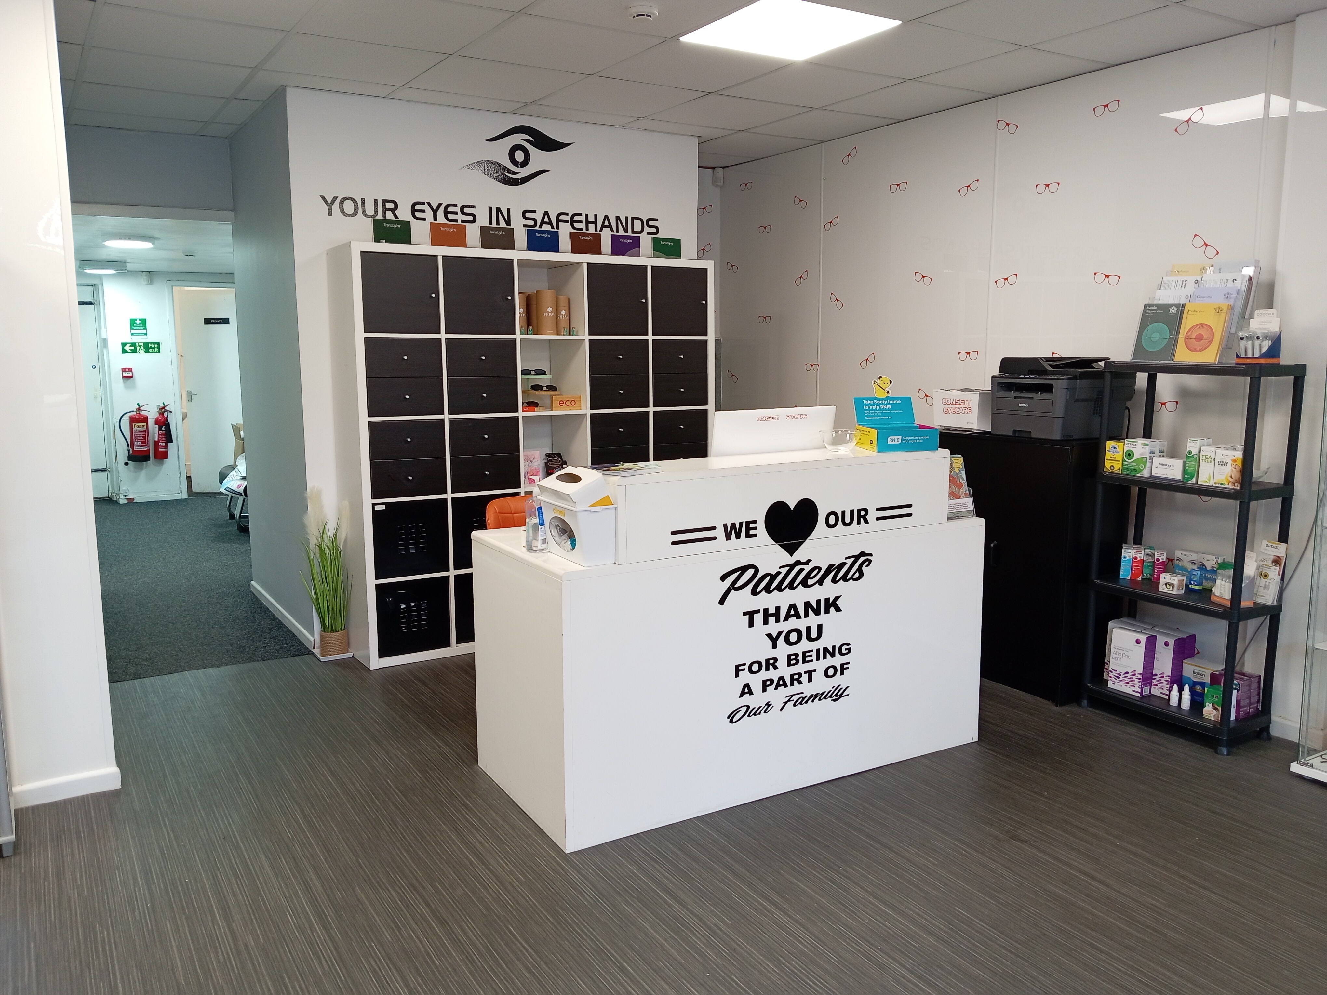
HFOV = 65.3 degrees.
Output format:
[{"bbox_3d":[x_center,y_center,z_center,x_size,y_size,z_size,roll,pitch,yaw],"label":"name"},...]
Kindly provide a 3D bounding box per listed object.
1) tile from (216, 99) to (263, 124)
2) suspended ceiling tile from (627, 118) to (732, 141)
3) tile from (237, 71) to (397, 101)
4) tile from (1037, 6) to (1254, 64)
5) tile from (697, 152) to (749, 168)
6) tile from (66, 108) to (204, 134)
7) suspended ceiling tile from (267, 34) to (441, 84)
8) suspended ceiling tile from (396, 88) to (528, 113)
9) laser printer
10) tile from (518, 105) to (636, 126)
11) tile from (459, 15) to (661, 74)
[{"bbox_3d":[-2.041,-1.846,4.942,0.135,0.020,0.592,-5,10,-32],"label":"tile"},{"bbox_3d":[-0.004,-1.938,5.498,0.595,0.020,0.595,-5,10,-31],"label":"suspended ceiling tile"},{"bbox_3d":[-1.529,-1.791,4.558,0.592,0.020,0.592,-5,10,-32],"label":"tile"},{"bbox_3d":[1.741,-1.687,3.776,0.517,0.020,0.595,-5,10,-31],"label":"tile"},{"bbox_3d":[0.227,-2.052,6.246,0.582,0.018,0.438,-6,10,-31],"label":"tile"},{"bbox_3d":[-2.614,-1.875,5.159,0.594,0.018,0.372,-6,10,-31],"label":"tile"},{"bbox_3d":[-1.212,-1.717,4.054,0.592,0.020,0.592,-5,10,-32],"label":"suspended ceiling tile"},{"bbox_3d":[-0.922,-1.815,4.716,0.594,0.018,0.225,-6,10,-31],"label":"suspended ceiling tile"},{"bbox_3d":[1.656,-0.416,4.283,0.400,0.315,0.405,-5,10,-31],"label":"laser printer"},{"bbox_3d":[-0.414,-1.866,5.031,0.592,0.020,0.223,-5,10,-32],"label":"tile"},{"bbox_3d":[-0.386,-1.689,3.864,0.594,0.018,0.594,-6,10,-31],"label":"tile"}]

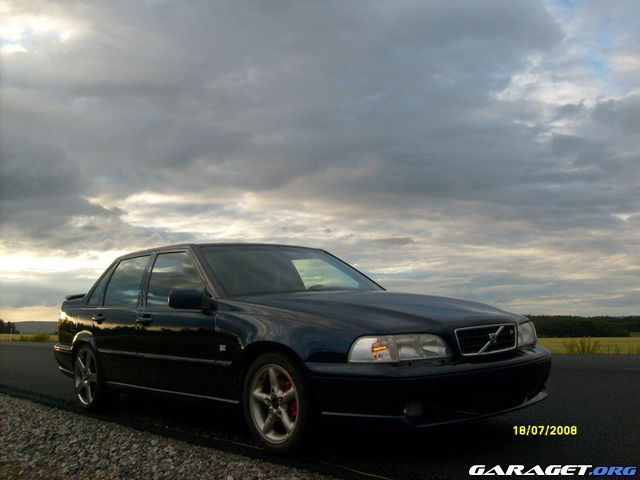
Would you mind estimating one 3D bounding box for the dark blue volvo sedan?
[{"bbox_3d":[-0.574,0.708,5.275,1.760,1.400,4.719,3,-8,-42],"label":"dark blue volvo sedan"}]

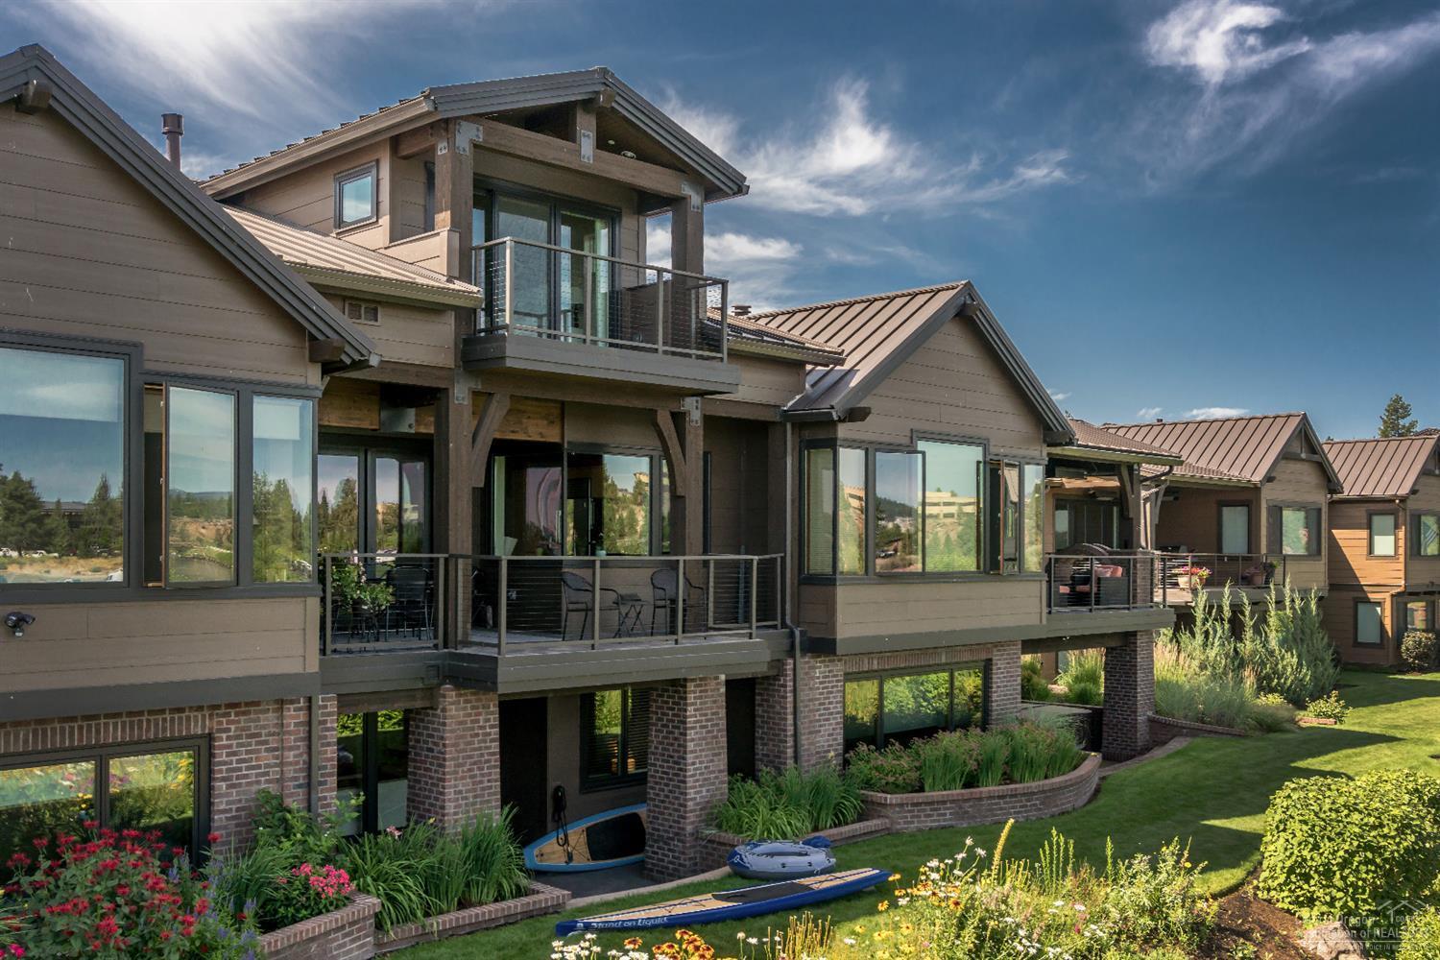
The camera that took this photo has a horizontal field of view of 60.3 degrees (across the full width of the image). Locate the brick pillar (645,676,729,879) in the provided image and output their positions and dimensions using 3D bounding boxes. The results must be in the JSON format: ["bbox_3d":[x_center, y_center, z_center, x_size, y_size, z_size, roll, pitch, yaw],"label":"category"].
[{"bbox_3d":[-0.438,3.869,16.629,0.792,2.653,0.841,3,-4,-42],"label":"brick pillar"}]

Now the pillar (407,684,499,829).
[{"bbox_3d":[-3.067,3.640,14.288,0.742,2.524,0.832,3,-4,-42],"label":"pillar"}]

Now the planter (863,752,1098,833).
[{"bbox_3d":[4.950,5.279,20.744,6.435,0.584,1.485,3,-4,-42],"label":"planter"}]

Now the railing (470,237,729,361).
[{"bbox_3d":[-1.350,-2.030,14.800,3.200,1.050,0.660,2,-3,-41],"label":"railing"}]

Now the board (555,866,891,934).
[{"bbox_3d":[0.185,4.740,13.900,4.100,0.220,0.700,1,-3,-27],"label":"board"}]

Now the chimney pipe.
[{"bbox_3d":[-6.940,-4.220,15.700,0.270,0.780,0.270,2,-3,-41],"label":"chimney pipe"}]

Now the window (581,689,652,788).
[{"bbox_3d":[-1.360,3.510,16.700,1.320,1.380,0.120,2,-3,-42],"label":"window"}]

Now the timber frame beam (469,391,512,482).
[{"bbox_3d":[-2.743,-0.459,14.669,0.525,1.094,0.158,3,-4,-42],"label":"timber frame beam"}]

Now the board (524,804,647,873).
[{"bbox_3d":[-1.343,4.811,16.746,3.039,0.762,0.139,3,-4,-42],"label":"board"}]

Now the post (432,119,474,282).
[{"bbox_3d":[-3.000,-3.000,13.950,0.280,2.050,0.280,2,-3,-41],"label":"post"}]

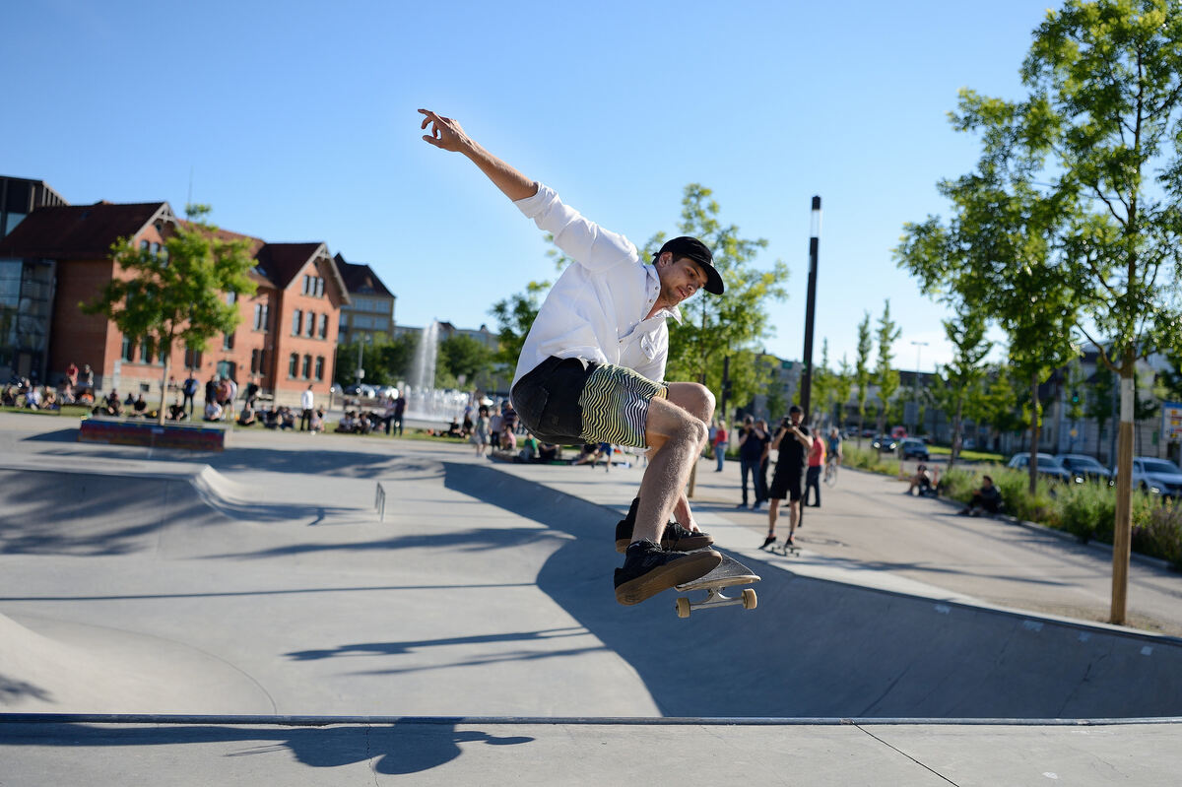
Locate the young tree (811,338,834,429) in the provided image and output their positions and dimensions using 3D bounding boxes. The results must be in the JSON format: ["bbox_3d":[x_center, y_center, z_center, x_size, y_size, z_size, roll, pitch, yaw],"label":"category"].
[{"bbox_3d":[15.587,0.192,70.912,1.800,8.000,1.800,4,-1,0],"label":"young tree"}]

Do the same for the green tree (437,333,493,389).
[{"bbox_3d":[-11.360,-2.762,95.000,5.600,5.800,5.400,4,-2,0],"label":"green tree"}]

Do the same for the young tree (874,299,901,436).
[{"bbox_3d":[15.232,-0.564,54.905,1.700,8.700,1.700,4,-1,0],"label":"young tree"}]

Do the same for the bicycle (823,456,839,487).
[{"bbox_3d":[7.307,2.341,31.800,0.500,1.020,1.700,3,-2,6],"label":"bicycle"}]

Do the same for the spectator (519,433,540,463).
[{"bbox_3d":[-1.917,1.702,32.700,0.600,0.870,0.700,2,-1,34],"label":"spectator"}]

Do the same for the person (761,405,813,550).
[{"bbox_3d":[2.476,1.060,13.300,0.650,1.780,0.500,3,-2,14],"label":"person"}]

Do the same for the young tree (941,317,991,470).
[{"bbox_3d":[16.269,0.158,45.918,2.200,7.500,2.200,4,-1,0],"label":"young tree"}]

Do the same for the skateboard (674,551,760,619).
[{"bbox_3d":[0.301,0.506,2.909,0.210,0.130,0.810,-6,0,-5],"label":"skateboard"}]

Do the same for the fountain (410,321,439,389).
[{"bbox_3d":[-12.364,-1.975,78.000,2.200,7.000,2.200,3,-1,0],"label":"fountain"}]

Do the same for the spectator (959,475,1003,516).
[{"bbox_3d":[8.330,2.185,22.400,0.920,0.880,0.600,4,-2,-14],"label":"spectator"}]

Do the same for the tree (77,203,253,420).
[{"bbox_3d":[-11.454,-2.138,28.500,4.600,6.000,4.600,4,-2,0],"label":"tree"}]

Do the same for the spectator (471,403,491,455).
[{"bbox_3d":[-3.581,1.258,34.400,0.550,1.650,0.400,3,-1,6],"label":"spectator"}]

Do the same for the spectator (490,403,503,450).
[{"bbox_3d":[-3.324,1.254,36.982,0.520,1.680,0.350,5,-1,-17],"label":"spectator"}]

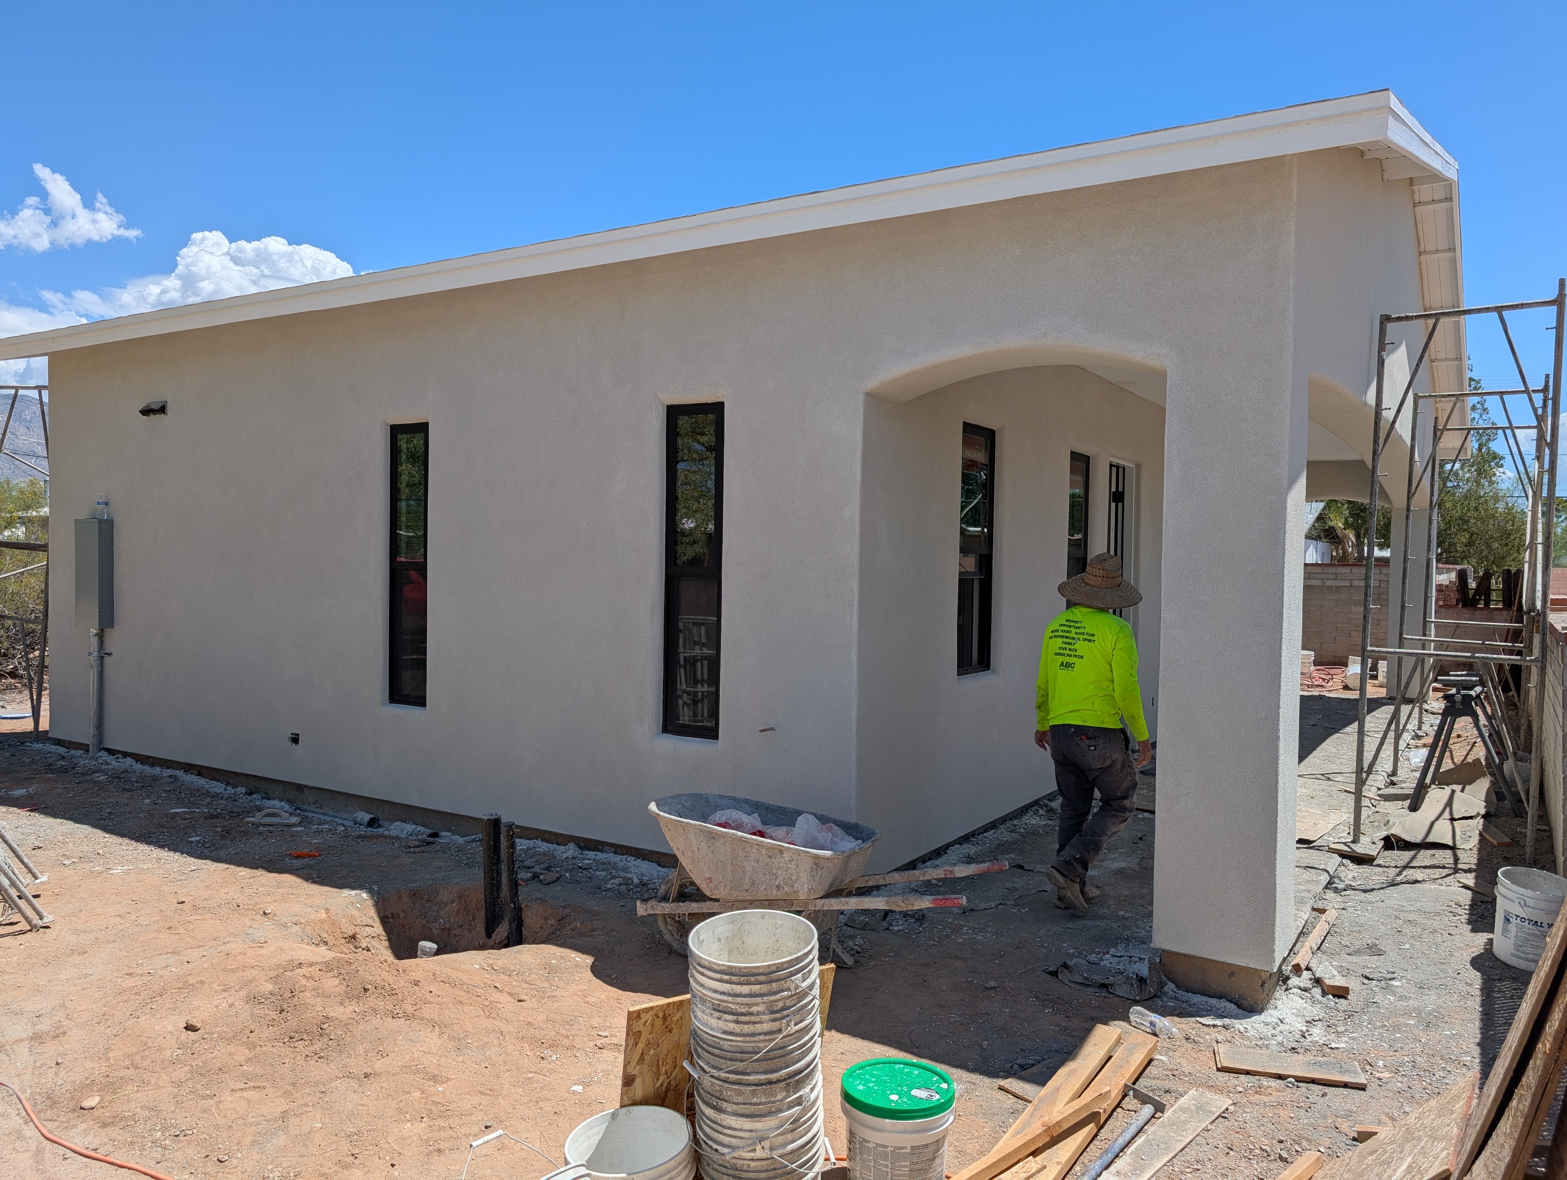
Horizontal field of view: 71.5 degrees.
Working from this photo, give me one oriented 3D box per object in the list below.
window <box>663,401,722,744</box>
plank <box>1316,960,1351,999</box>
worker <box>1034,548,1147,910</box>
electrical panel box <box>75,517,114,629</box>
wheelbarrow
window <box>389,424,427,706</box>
[{"bbox_3d":[-0.485,-0.104,5.950,0.390,1.818,0.100,1,1,32],"label":"window"},{"bbox_3d":[2.312,1.649,4.610,0.088,0.038,0.270,1,1,12],"label":"plank"},{"bbox_3d":[1.564,0.693,5.550,0.560,1.782,0.500,1,1,31],"label":"worker"},{"bbox_3d":[-5.829,-0.136,9.204,0.395,0.915,0.125,1,1,32],"label":"electrical panel box"},{"bbox_3d":[0.100,1.265,4.590,1.530,0.710,0.680,1,1,24],"label":"wheelbarrow"},{"bbox_3d":[-2.465,-0.166,7.209,0.390,1.859,0.100,1,1,32],"label":"window"}]

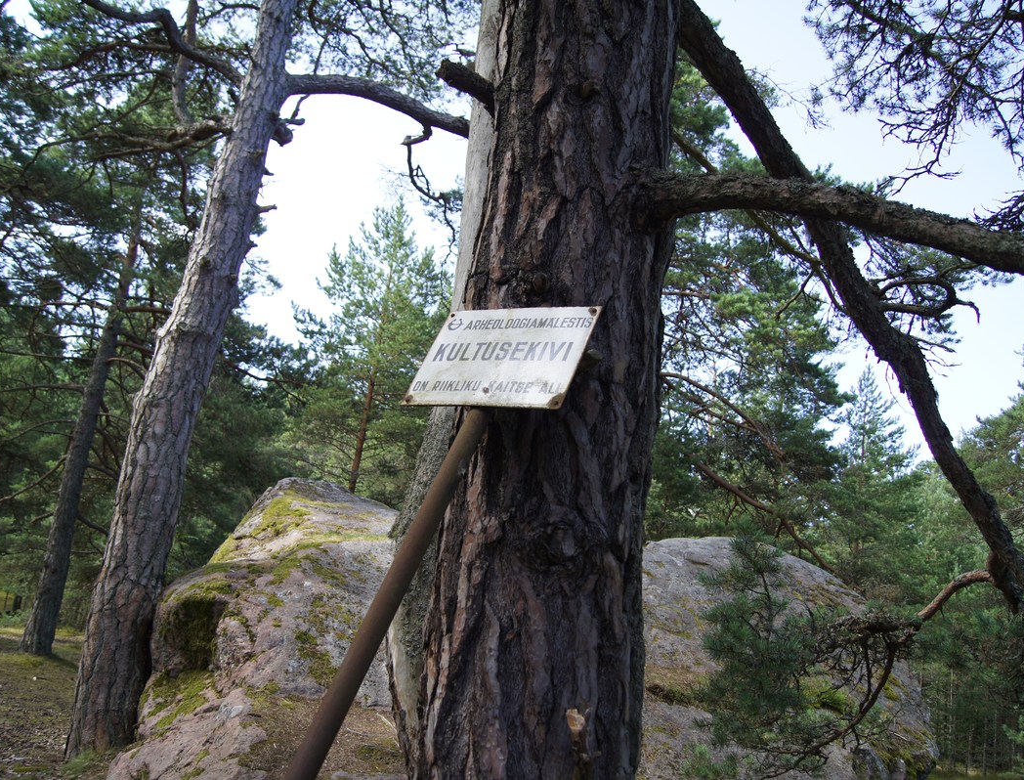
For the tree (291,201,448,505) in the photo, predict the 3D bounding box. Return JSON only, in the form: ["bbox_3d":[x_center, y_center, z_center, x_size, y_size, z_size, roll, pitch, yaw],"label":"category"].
[{"bbox_3d":[-2.549,0.437,16.105,3.100,8.340,3.100,7,-10,-9],"label":"tree"}]

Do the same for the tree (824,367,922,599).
[{"bbox_3d":[9.893,3.822,24.885,3.300,9.160,3.300,2,-10,22],"label":"tree"}]

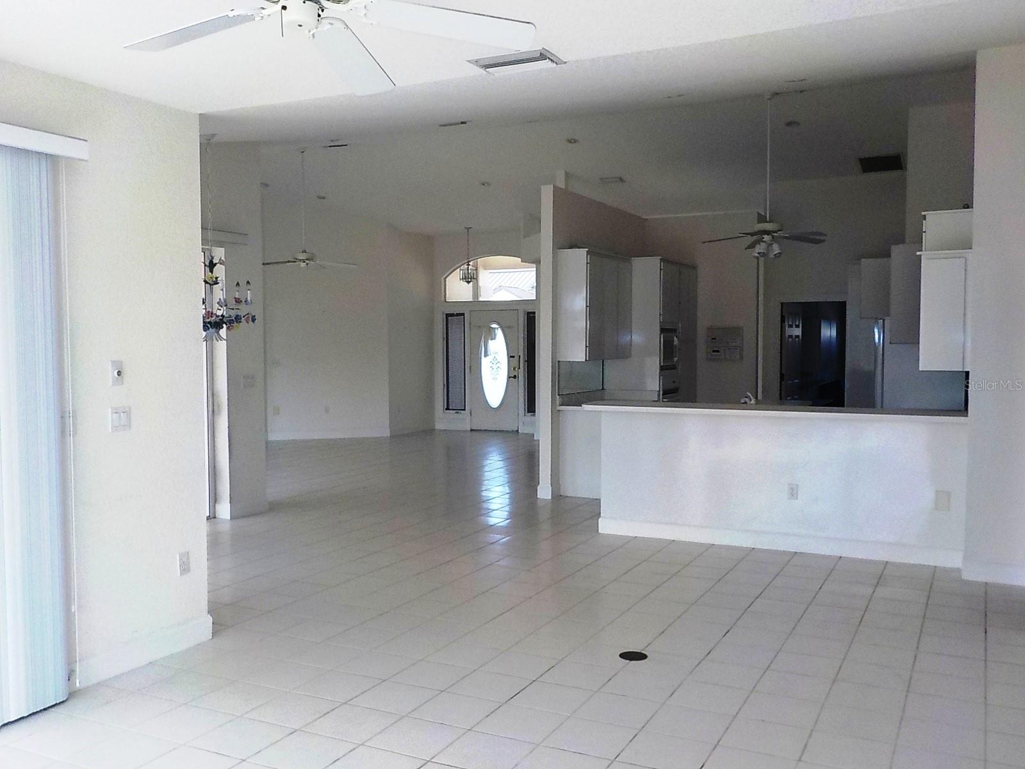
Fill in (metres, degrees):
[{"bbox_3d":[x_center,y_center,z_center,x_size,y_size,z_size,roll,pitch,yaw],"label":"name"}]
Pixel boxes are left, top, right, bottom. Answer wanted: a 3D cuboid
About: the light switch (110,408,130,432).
[{"bbox_3d":[-1.850,0.163,4.200,0.014,0.115,0.114,2,3,27],"label":"light switch"}]

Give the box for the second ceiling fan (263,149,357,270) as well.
[{"bbox_3d":[-2.742,-2.305,11.700,1.370,1.580,1.370,2,3,27],"label":"second ceiling fan"}]

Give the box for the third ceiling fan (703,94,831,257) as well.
[{"bbox_3d":[2.619,-2.149,9.150,1.300,1.680,1.300,2,3,27],"label":"third ceiling fan"}]

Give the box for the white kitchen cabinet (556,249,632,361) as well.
[{"bbox_3d":[0.869,-0.798,9.248,0.335,1.080,1.240,2,3,27],"label":"white kitchen cabinet"}]

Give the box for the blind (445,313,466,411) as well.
[{"bbox_3d":[-0.992,-0.386,15.355,0.399,1.685,0.050,2,3,27],"label":"blind"}]

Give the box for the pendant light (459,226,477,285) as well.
[{"bbox_3d":[-0.712,-2.053,14.100,0.275,0.930,0.275,0,3,0],"label":"pendant light"}]

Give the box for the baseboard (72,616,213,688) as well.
[{"bbox_3d":[-1.798,1.307,4.381,0.030,0.130,0.840,2,3,27],"label":"baseboard"}]

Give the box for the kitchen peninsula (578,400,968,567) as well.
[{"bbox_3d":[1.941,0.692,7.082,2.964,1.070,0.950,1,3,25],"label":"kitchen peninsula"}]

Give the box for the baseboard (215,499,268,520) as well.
[{"bbox_3d":[-2.457,1.110,8.072,0.205,0.135,0.460,2,3,27],"label":"baseboard"}]

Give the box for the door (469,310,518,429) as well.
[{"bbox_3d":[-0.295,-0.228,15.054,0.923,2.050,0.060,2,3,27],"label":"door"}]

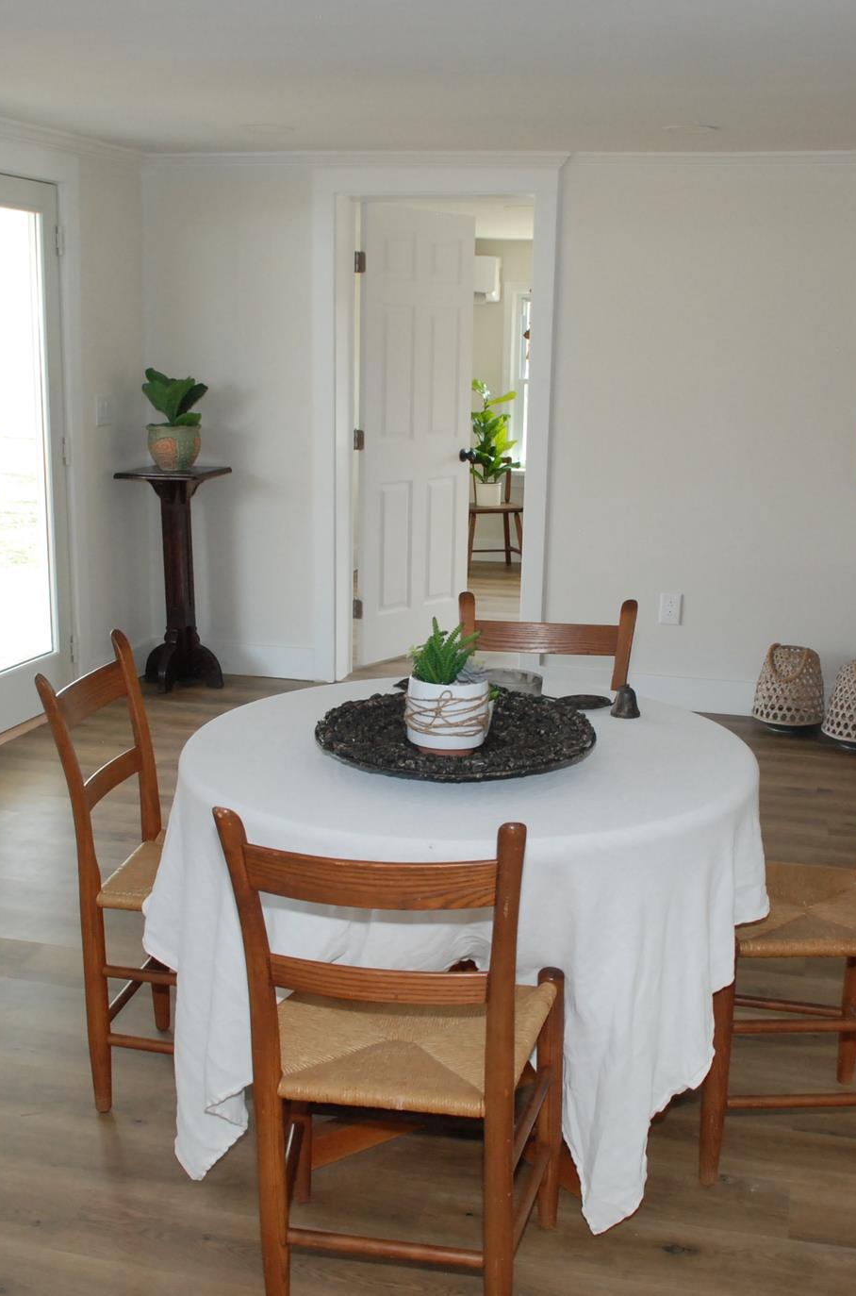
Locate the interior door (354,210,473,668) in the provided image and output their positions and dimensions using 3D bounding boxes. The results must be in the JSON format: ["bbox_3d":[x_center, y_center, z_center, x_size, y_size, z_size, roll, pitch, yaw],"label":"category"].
[{"bbox_3d":[-0.053,-0.958,6.316,0.040,2.035,0.790,12,17,39],"label":"interior door"}]

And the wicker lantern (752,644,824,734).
[{"bbox_3d":[1.429,0.166,5.285,0.280,0.335,0.280,6,14,22],"label":"wicker lantern"}]

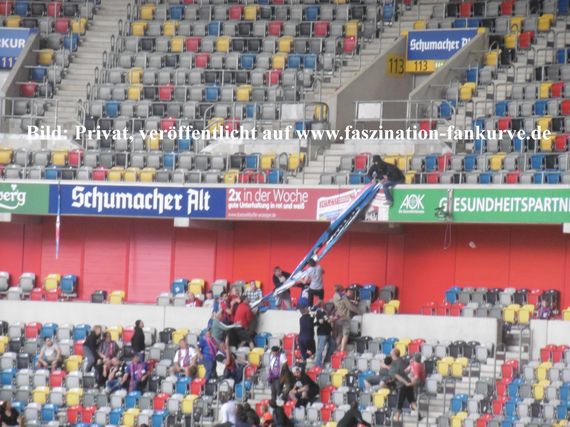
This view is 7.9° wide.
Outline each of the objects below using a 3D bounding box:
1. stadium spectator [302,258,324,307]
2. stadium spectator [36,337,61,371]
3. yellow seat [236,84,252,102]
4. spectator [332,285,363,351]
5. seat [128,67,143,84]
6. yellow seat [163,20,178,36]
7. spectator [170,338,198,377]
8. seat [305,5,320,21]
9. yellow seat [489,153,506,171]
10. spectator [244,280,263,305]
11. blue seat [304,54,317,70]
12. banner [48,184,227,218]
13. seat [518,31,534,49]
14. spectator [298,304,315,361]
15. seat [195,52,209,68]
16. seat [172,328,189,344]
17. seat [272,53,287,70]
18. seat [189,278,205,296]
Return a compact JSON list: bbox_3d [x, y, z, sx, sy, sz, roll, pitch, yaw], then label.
[{"bbox_3d":[0.751,2.070,108.500,0.550,1.750,0.500,2,-1,-12],"label":"stadium spectator"},{"bbox_3d":[-6.207,3.832,108.000,0.580,1.200,0.780,1,2,22],"label":"stadium spectator"},{"bbox_3d":[-1.149,-3.403,116.700,0.440,0.480,0.320,1,-2,29],"label":"yellow seat"},{"bbox_3d":[1.562,2.692,104.500,0.600,1.750,0.550,4,-2,-40],"label":"spectator"},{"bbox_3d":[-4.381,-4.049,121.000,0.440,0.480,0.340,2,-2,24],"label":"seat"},{"bbox_3d":[-3.341,-5.413,120.600,0.440,0.480,0.320,1,-2,28],"label":"yellow seat"},{"bbox_3d":[-2.589,3.846,105.500,0.600,1.270,0.780,1,2,22],"label":"spectator"},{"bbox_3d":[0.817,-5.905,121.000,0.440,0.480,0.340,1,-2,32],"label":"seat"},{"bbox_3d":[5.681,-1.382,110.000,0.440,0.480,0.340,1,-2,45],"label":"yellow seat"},{"bbox_3d":[-0.821,2.373,107.300,0.550,1.250,0.750,1,2,30],"label":"spectator"},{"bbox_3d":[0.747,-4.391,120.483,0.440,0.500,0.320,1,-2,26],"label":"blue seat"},{"bbox_3d":[-3.950,-0.313,110.200,5.900,0.830,0.080,1,-2,34],"label":"banner"},{"bbox_3d":[6.573,-4.736,112.000,0.420,0.480,0.300,2,3,41],"label":"seat"},{"bbox_3d":[0.560,3.230,107.200,0.500,1.720,0.450,2,-1,15],"label":"spectator"},{"bbox_3d":[-2.374,-4.350,117.000,0.440,0.470,0.320,1,-2,31],"label":"seat"},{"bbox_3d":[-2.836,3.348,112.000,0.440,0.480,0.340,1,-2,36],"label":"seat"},{"bbox_3d":[-0.157,-4.340,117.500,0.440,0.480,0.320,1,-2,28],"label":"seat"},{"bbox_3d":[-2.365,2.005,111.200,0.450,0.500,0.340,1,-2,30],"label":"seat"}]

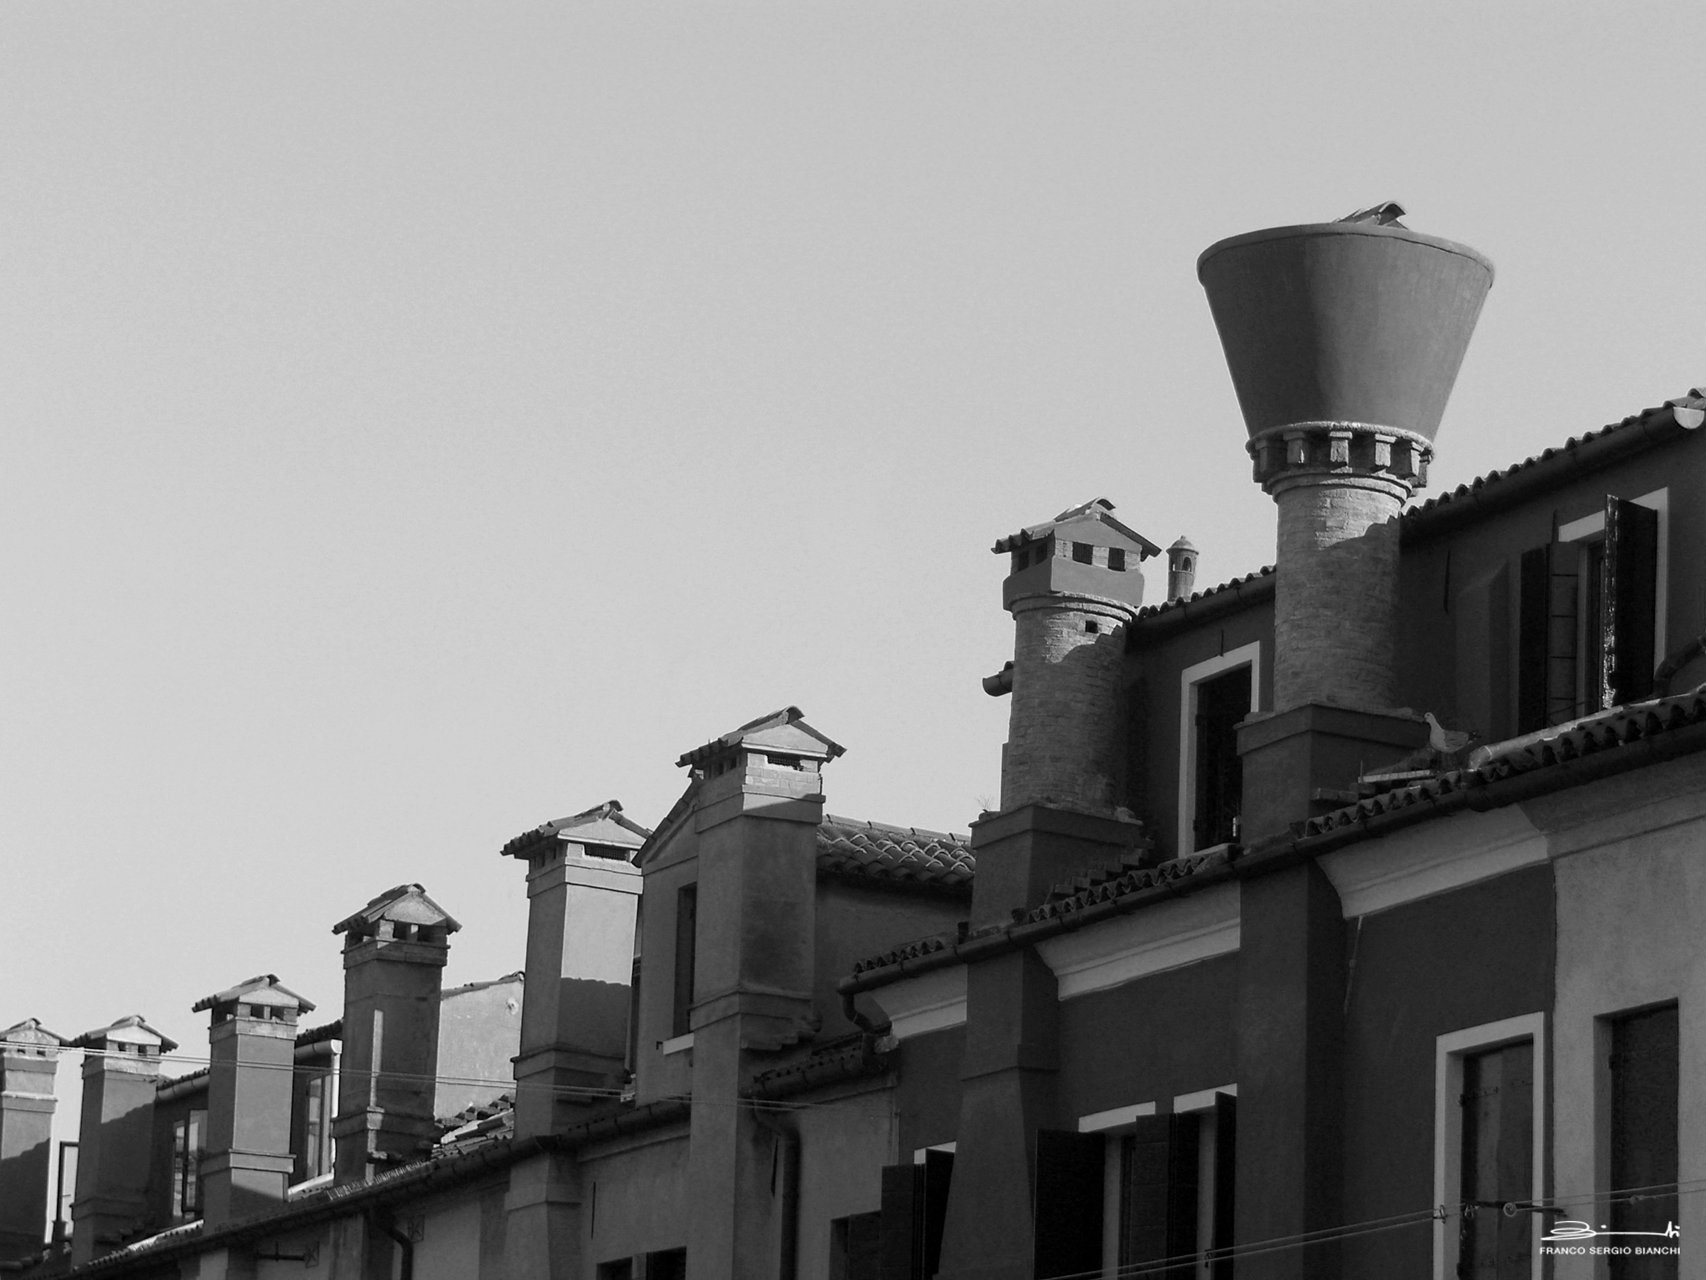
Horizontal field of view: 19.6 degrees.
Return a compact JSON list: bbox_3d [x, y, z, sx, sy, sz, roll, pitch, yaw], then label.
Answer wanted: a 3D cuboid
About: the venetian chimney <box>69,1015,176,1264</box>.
[{"bbox_3d":[-7.378,5.027,49.419,0.879,2.433,0.874,9,-15,-24],"label":"venetian chimney"}]

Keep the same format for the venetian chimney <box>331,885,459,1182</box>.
[{"bbox_3d":[-4.004,3.428,42.655,0.854,2.512,0.973,9,-15,-24],"label":"venetian chimney"}]

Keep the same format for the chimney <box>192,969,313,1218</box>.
[{"bbox_3d":[-5.623,4.300,45.840,0.869,2.274,0.953,9,-15,-24],"label":"chimney"}]

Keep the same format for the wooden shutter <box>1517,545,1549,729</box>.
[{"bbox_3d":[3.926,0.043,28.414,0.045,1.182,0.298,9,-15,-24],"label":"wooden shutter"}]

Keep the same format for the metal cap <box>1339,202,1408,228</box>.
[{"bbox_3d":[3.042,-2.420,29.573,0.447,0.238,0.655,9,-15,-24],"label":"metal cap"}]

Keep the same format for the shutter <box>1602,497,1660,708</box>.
[{"bbox_3d":[4.327,-0.181,27.374,0.437,1.197,0.055,14,-18,-40],"label":"shutter"}]

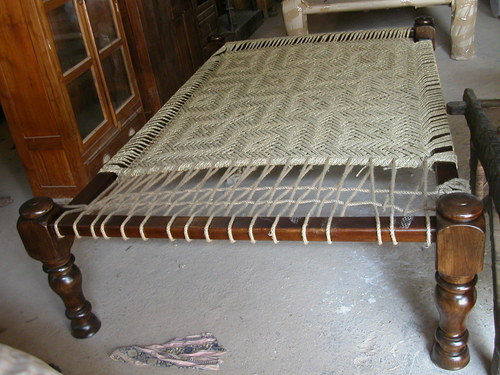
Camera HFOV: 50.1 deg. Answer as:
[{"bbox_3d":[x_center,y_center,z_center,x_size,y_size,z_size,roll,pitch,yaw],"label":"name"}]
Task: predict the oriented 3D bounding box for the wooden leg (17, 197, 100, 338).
[{"bbox_3d":[-0.570,0.251,1.626,0.100,0.490,0.100,0,30,16],"label":"wooden leg"}]

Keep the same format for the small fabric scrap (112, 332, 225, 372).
[{"bbox_3d":[-0.240,0.480,1.604,0.352,0.022,0.137,-1,29,15],"label":"small fabric scrap"}]

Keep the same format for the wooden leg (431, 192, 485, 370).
[{"bbox_3d":[0.509,0.243,1.325,0.100,0.490,0.100,0,30,16],"label":"wooden leg"}]

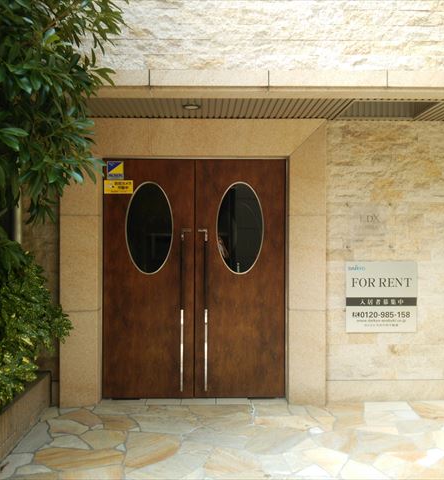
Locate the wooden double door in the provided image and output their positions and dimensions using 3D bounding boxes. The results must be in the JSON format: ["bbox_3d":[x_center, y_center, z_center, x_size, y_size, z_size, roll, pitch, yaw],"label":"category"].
[{"bbox_3d":[-0.264,0.365,5.220,1.718,2.258,0.100,0,0,-2],"label":"wooden double door"}]

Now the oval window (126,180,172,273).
[{"bbox_3d":[-0.678,-0.108,5.219,0.443,0.869,0.050,0,0,-2],"label":"oval window"}]

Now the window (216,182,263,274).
[{"bbox_3d":[0.172,-0.109,5.246,0.445,0.873,0.050,0,0,-2],"label":"window"}]

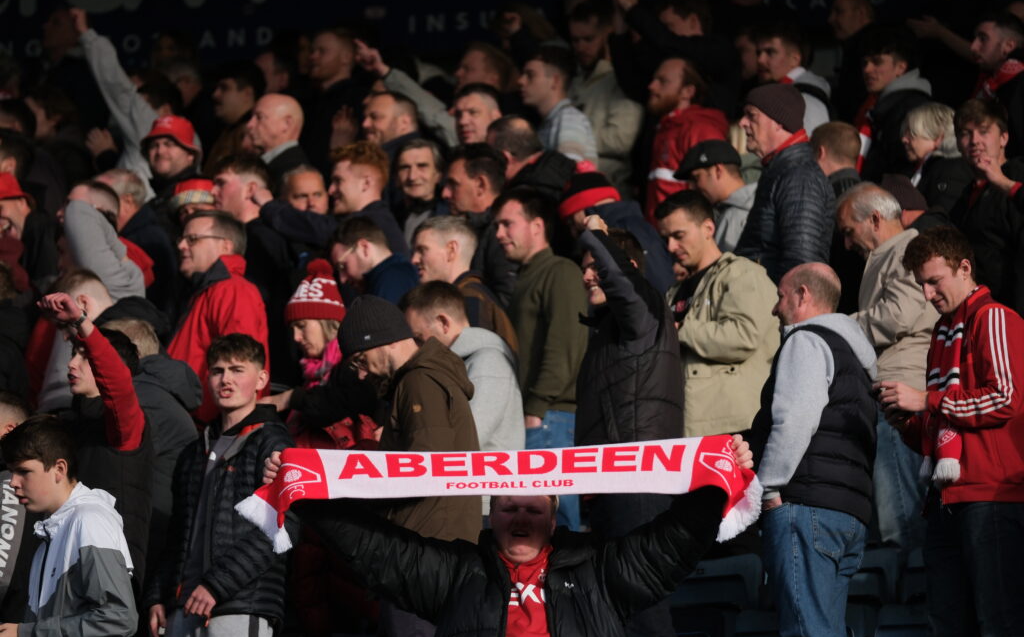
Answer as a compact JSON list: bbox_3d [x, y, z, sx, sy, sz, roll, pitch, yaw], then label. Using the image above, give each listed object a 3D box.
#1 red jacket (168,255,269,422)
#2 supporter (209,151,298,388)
[{"bbox_3d":[-0.947,0.151,19.372,0.360,0.720,0.500,1,-5,-9],"label":"red jacket"},{"bbox_3d":[-0.901,0.312,20.831,0.340,1.770,0.500,1,-5,-15],"label":"supporter"}]

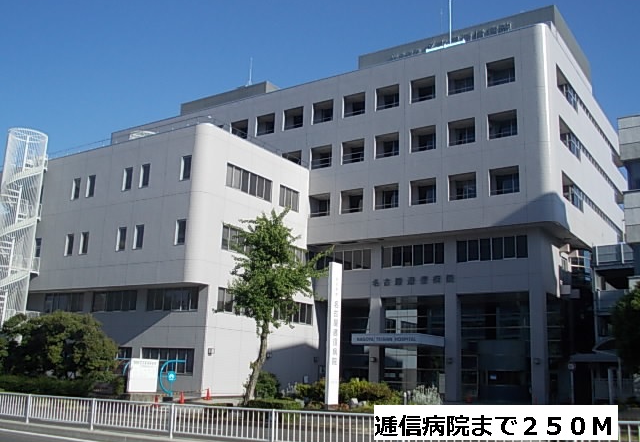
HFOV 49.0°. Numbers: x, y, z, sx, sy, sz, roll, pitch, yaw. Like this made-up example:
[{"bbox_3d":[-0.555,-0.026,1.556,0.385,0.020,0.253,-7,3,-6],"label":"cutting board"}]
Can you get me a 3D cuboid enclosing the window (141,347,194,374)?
[{"bbox_3d":[-9.907,9.168,45.727,4.833,1.675,0.200,-7,-16,34],"label":"window"}]

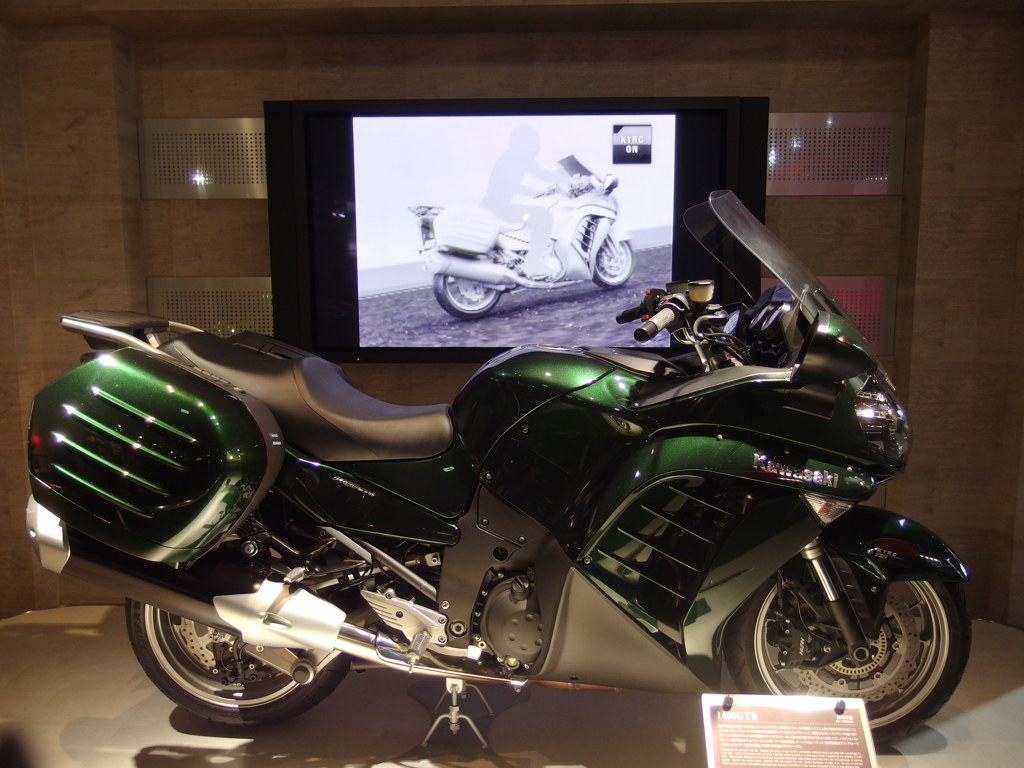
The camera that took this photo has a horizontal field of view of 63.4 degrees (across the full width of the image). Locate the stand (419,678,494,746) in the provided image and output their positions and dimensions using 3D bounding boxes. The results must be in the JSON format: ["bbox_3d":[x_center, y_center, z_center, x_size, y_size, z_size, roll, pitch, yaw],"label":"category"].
[{"bbox_3d":[-0.142,0.839,2.169,0.175,0.140,0.175,0,7,5],"label":"stand"}]

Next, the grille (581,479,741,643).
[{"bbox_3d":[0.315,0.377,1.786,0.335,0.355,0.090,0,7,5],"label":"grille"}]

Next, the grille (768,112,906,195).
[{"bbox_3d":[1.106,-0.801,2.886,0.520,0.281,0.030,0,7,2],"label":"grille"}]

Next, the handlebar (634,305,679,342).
[{"bbox_3d":[0.299,-0.124,1.675,0.040,0.040,0.155,5,23,36],"label":"handlebar"}]

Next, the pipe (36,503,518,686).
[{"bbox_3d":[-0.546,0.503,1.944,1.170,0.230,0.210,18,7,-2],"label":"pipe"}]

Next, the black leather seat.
[{"bbox_3d":[-0.487,0.026,2.098,0.690,0.290,0.350,0,7,5],"label":"black leather seat"}]

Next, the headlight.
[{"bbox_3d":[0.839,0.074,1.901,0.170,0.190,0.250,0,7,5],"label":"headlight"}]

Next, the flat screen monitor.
[{"bbox_3d":[0.015,-0.531,2.942,1.722,0.905,0.110,0,7,1],"label":"flat screen monitor"}]

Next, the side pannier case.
[{"bbox_3d":[-0.758,0.149,1.775,0.530,0.420,0.260,9,8,4],"label":"side pannier case"}]

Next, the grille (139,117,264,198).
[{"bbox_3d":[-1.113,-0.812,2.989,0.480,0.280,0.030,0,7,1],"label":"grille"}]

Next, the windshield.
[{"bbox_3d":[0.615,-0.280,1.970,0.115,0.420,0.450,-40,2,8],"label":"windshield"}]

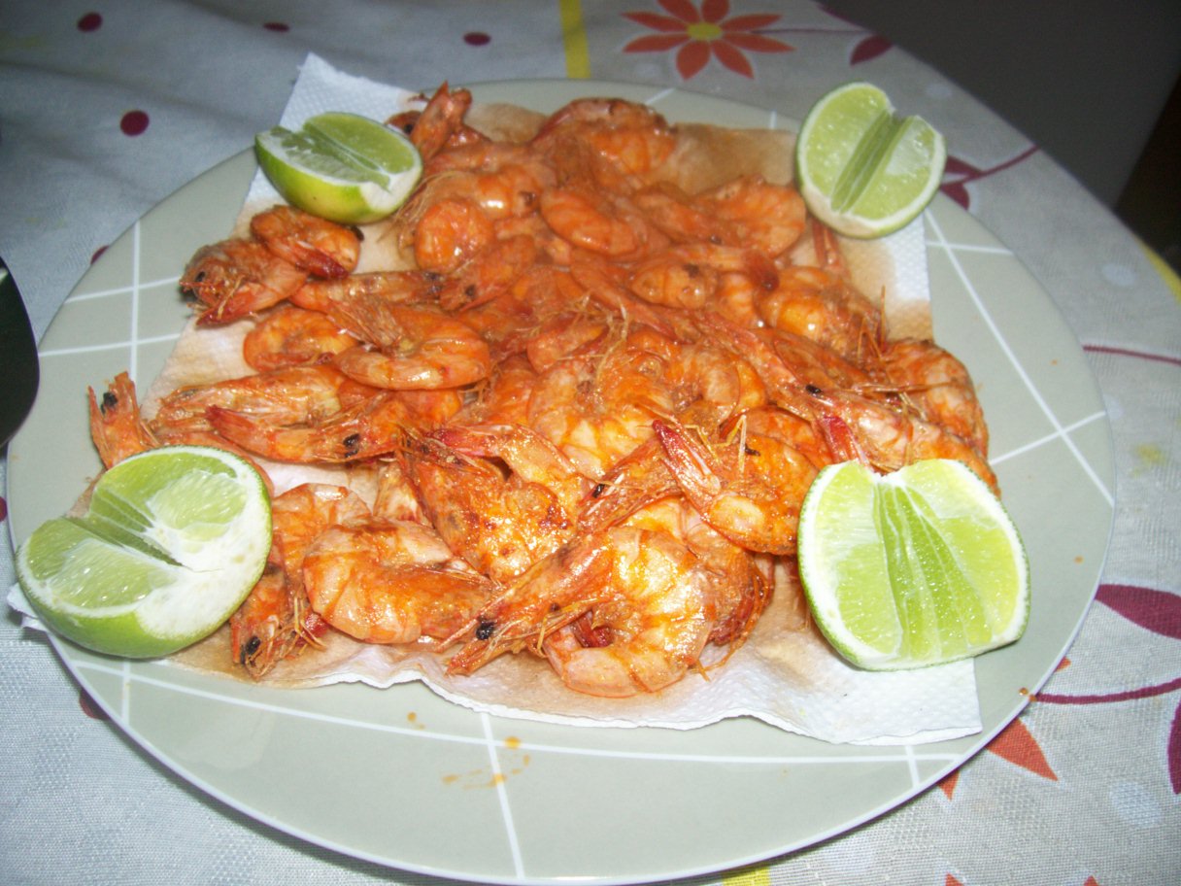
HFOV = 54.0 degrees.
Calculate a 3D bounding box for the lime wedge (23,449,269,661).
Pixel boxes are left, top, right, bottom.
[{"bbox_3d":[-0.090,0.028,0.249,0.047,0.026,0.051,17,46,30],"label":"lime wedge"}]

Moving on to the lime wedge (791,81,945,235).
[{"bbox_3d":[0.081,-0.082,0.354,0.045,0.022,0.046,33,71,0],"label":"lime wedge"}]

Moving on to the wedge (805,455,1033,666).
[{"bbox_3d":[0.067,0.028,0.253,0.049,0.024,0.045,-7,71,-9],"label":"wedge"}]

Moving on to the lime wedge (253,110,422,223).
[{"bbox_3d":[-0.074,-0.079,0.349,0.047,0.021,0.046,35,41,26],"label":"lime wedge"}]

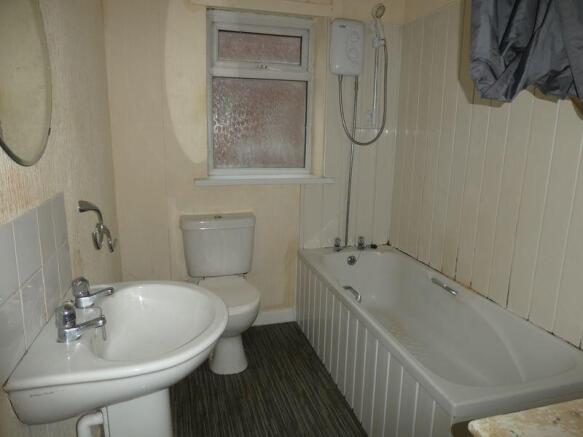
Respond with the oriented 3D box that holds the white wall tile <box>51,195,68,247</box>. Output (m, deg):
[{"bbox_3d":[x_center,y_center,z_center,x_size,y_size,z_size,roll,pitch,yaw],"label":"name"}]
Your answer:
[{"bbox_3d":[-0.720,0.005,1.257,0.010,0.153,0.135,-2,12,-15],"label":"white wall tile"}]

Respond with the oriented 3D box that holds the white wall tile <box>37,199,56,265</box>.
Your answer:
[{"bbox_3d":[-0.684,0.033,1.128,0.010,0.153,0.150,-2,12,-15],"label":"white wall tile"}]

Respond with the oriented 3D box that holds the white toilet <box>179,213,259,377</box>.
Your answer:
[{"bbox_3d":[-0.407,0.446,2.414,0.450,0.830,0.650,-2,12,-15],"label":"white toilet"}]

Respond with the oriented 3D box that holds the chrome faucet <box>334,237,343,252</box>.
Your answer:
[{"bbox_3d":[0.332,0.189,2.826,0.052,0.090,0.110,-2,12,-15],"label":"chrome faucet"}]

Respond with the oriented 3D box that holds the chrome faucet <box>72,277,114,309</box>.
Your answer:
[{"bbox_3d":[-0.596,0.219,1.215,0.110,0.088,0.048,-2,12,-15],"label":"chrome faucet"}]

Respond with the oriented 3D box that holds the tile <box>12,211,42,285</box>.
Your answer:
[{"bbox_3d":[-0.643,0.065,0.982,0.010,0.153,0.157,-2,12,-15],"label":"tile"}]

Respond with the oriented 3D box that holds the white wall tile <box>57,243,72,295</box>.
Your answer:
[{"bbox_3d":[-0.723,0.159,1.290,0.010,0.153,0.135,-2,12,-15],"label":"white wall tile"}]

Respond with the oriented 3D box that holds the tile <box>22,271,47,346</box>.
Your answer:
[{"bbox_3d":[-0.646,0.219,1.015,0.010,0.153,0.157,-2,12,-15],"label":"tile"}]

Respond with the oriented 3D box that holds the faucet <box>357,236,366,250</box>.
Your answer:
[{"bbox_3d":[0.505,0.183,2.874,0.052,0.090,0.110,-2,12,-15],"label":"faucet"}]

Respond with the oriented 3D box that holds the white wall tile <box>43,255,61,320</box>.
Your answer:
[{"bbox_3d":[-0.687,0.187,1.161,0.010,0.153,0.150,-2,12,-15],"label":"white wall tile"}]

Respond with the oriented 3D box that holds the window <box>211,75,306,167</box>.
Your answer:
[{"bbox_3d":[-0.203,-0.640,2.765,0.645,0.595,0.045,-2,12,-15],"label":"window"}]

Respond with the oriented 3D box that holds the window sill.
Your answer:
[{"bbox_3d":[-0.178,-0.262,2.749,0.945,0.037,0.190,-2,12,-15],"label":"window sill"}]

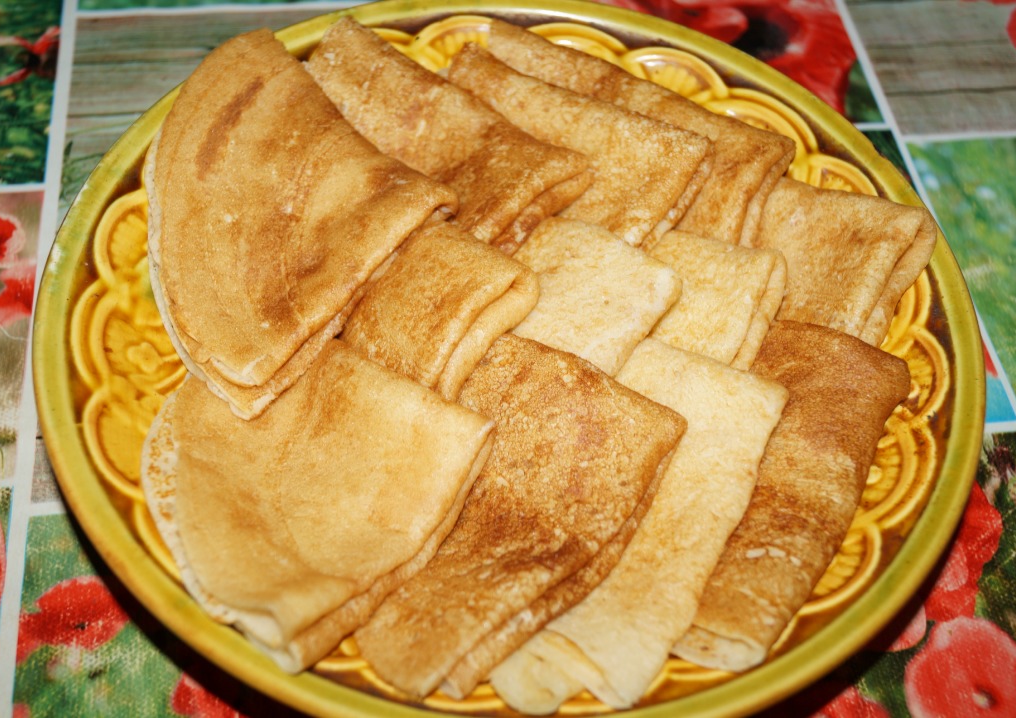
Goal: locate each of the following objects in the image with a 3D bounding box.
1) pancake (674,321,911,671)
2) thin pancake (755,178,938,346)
[{"bbox_3d":[0.089,0.048,0.417,0.054,0.019,0.128,25,57,13],"label":"pancake"},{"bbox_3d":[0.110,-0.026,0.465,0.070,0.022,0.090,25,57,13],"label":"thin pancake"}]

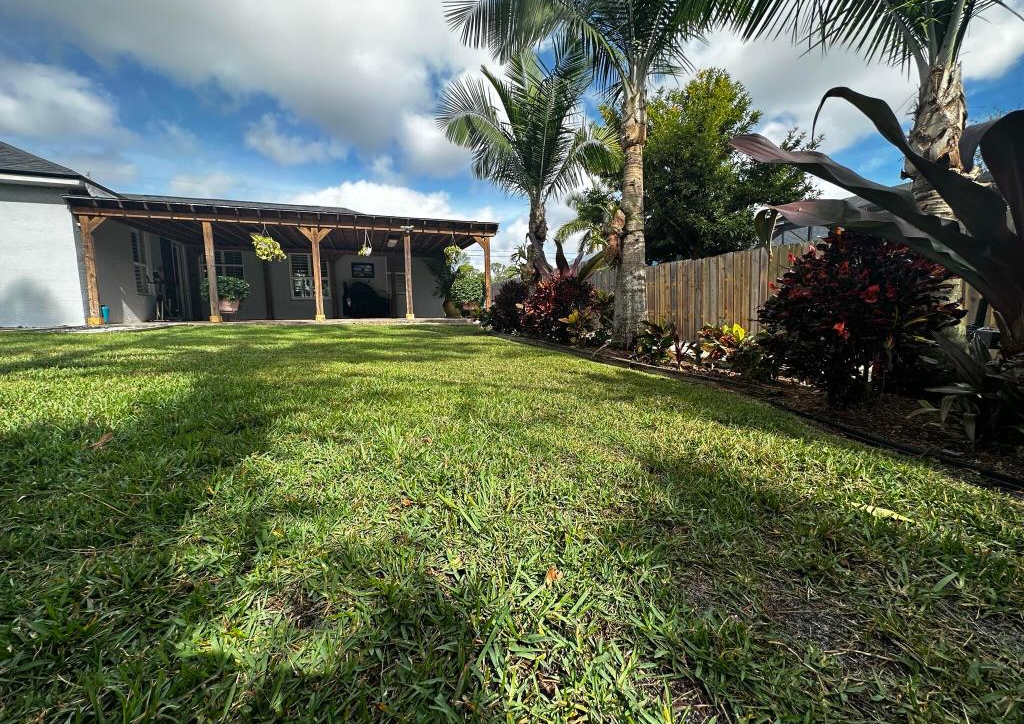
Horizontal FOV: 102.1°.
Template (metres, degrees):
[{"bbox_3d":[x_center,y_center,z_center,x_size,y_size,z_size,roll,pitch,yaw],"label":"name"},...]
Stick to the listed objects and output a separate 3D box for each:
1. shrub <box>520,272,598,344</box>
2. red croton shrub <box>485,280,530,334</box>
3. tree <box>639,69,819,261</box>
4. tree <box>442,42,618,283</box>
[{"bbox_3d":[0.682,-0.813,5.945,1.080,0.970,1.000,0,8,0],"label":"shrub"},{"bbox_3d":[-0.059,-0.937,7.038,0.820,0.920,0.820,0,8,0],"label":"red croton shrub"},{"bbox_3d":[5.212,-3.994,10.453,4.900,6.200,4.700,0,8,0],"label":"tree"},{"bbox_3d":[0.247,-2.609,6.604,2.700,4.350,2.600,0,8,0],"label":"tree"}]

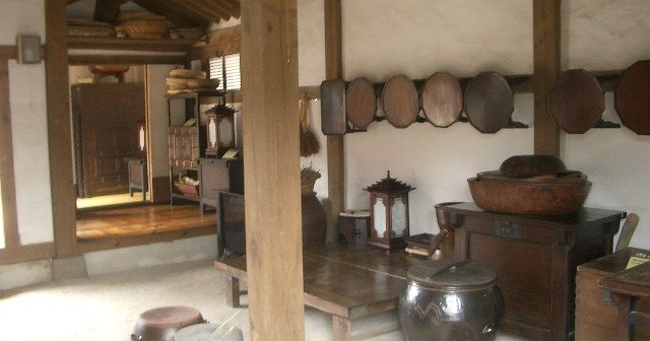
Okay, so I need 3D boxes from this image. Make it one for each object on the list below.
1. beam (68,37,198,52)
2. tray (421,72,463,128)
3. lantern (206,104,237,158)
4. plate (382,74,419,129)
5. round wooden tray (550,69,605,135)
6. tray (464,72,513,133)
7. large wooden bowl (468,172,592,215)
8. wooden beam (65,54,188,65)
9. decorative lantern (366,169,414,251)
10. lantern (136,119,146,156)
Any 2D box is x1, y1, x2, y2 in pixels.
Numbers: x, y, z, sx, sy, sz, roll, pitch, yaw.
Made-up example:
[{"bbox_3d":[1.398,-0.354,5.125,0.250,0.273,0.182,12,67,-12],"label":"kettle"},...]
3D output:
[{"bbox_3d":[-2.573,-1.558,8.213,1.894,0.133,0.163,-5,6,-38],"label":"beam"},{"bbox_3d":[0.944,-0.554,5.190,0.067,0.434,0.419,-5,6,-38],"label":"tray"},{"bbox_3d":[-1.224,-0.479,7.832,0.300,0.650,0.300,-5,6,-36],"label":"lantern"},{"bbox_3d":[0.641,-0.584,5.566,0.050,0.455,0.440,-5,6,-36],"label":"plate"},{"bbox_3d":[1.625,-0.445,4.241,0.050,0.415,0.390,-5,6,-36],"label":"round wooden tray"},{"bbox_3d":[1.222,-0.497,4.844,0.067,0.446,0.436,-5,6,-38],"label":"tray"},{"bbox_3d":[1.371,0.161,4.453,0.790,0.205,0.790,-1,5,0],"label":"large wooden bowl"},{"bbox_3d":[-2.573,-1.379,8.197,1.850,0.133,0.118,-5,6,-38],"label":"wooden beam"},{"bbox_3d":[0.570,0.341,5.809,0.317,0.671,0.317,-5,6,-38],"label":"decorative lantern"},{"bbox_3d":[-2.531,-0.477,9.524,0.283,0.566,0.283,-5,6,-36],"label":"lantern"}]

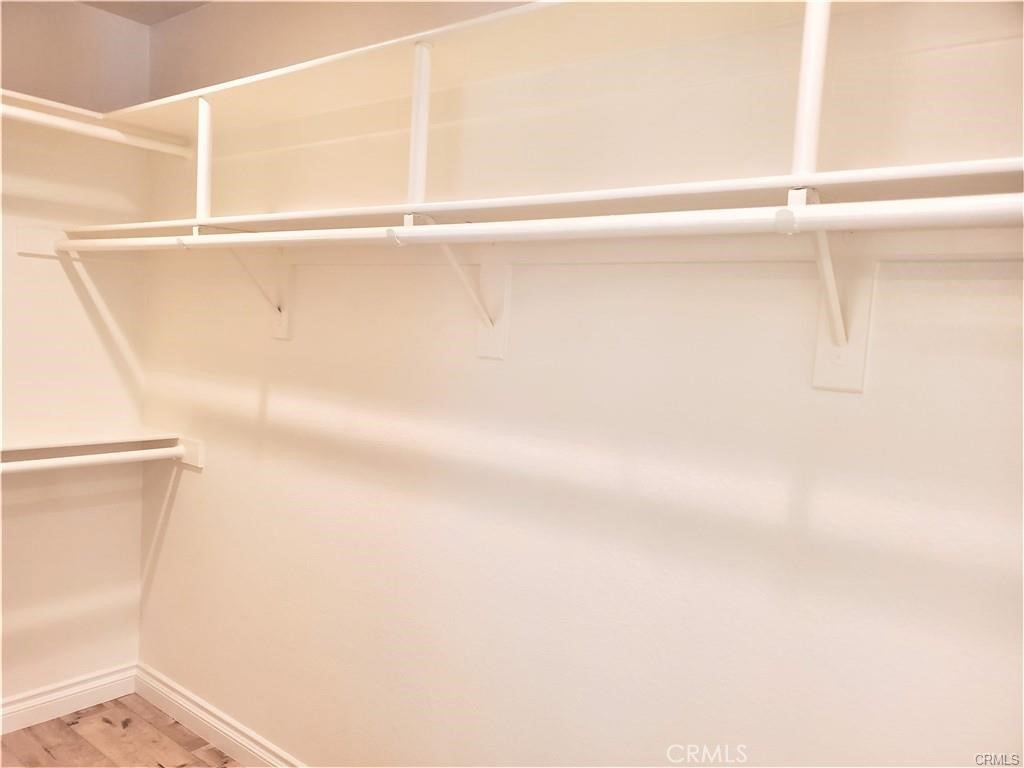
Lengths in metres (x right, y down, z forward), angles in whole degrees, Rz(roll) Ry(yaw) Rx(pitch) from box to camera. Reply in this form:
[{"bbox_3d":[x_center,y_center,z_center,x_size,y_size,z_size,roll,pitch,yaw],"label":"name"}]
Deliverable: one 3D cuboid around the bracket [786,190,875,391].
[{"bbox_3d":[0.484,-0.135,1.215,0.088,0.304,0.317,6,5,37],"label":"bracket"}]

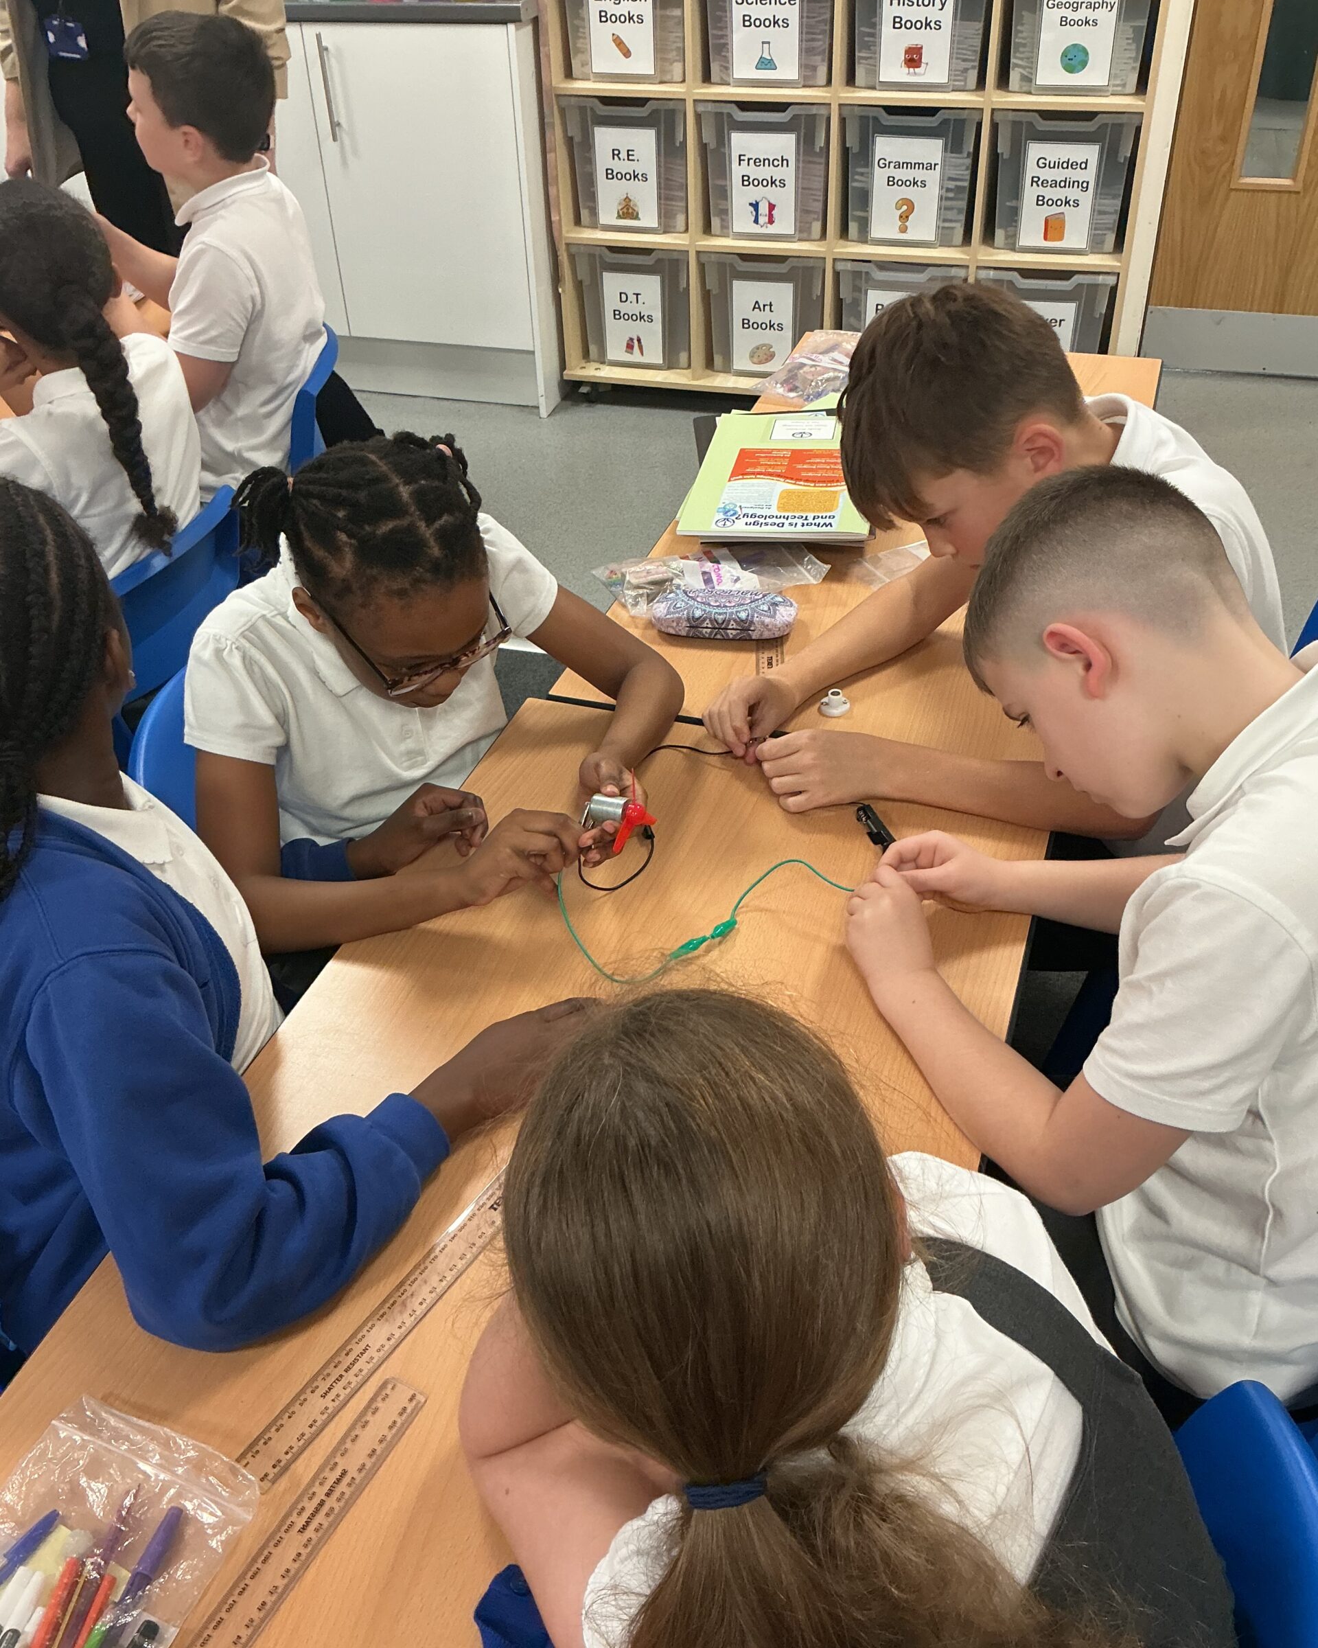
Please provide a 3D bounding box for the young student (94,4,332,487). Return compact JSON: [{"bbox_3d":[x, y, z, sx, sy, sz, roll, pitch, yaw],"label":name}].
[{"bbox_3d":[-0.739,-0.710,2.452,0.580,1.130,0.420,4,38,9],"label":"young student"}]

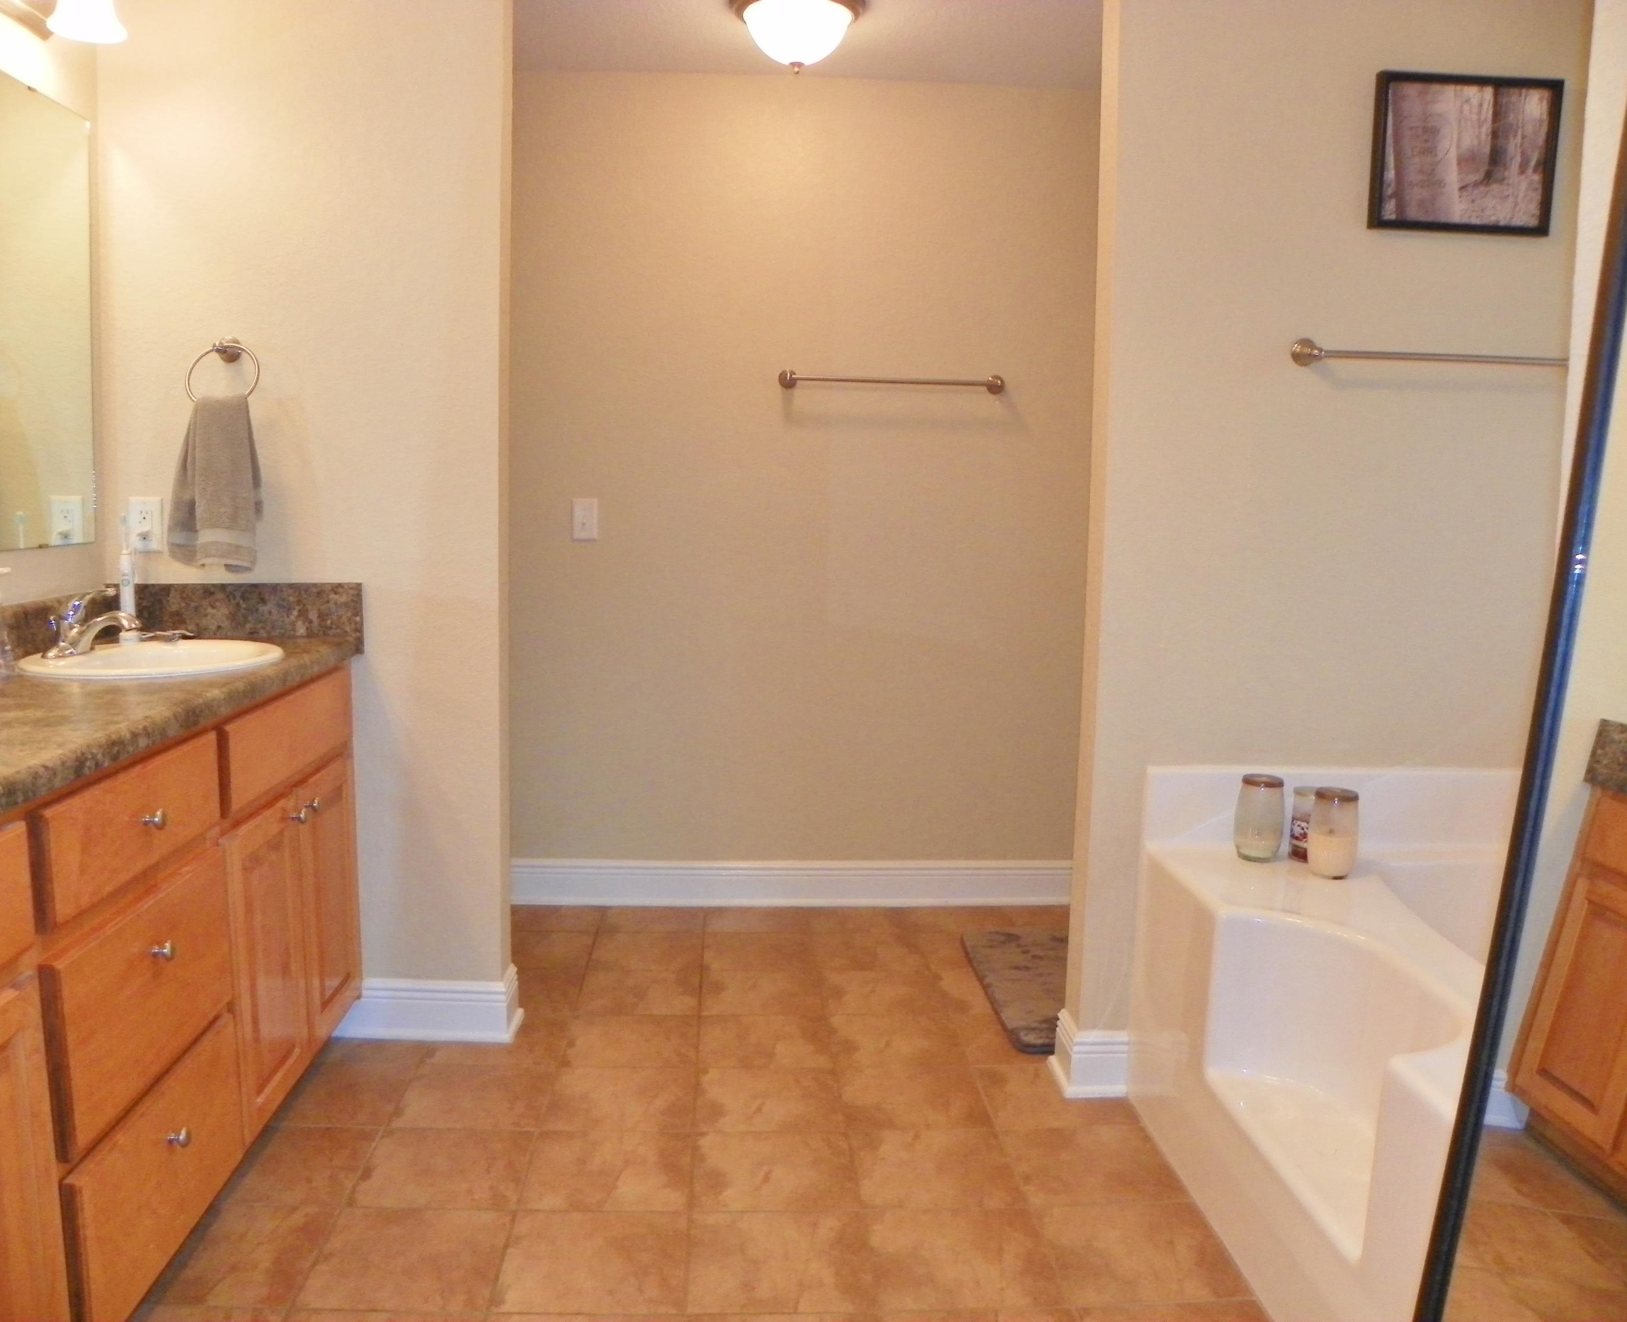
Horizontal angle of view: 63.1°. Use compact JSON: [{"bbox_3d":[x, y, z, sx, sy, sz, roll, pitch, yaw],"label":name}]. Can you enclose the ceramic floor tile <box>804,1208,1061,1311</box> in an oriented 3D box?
[{"bbox_3d":[0.232,0.972,2.163,0.320,0.012,0.300,1,7,-4],"label":"ceramic floor tile"}]

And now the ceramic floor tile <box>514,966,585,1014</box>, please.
[{"bbox_3d":[-0.727,0.825,3.294,0.302,0.010,0.302,1,7,-4],"label":"ceramic floor tile"}]

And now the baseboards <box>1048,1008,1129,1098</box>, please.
[{"bbox_3d":[0.589,0.833,2.857,0.137,0.143,0.200,1,7,-4],"label":"baseboards"}]

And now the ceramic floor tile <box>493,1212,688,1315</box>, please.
[{"bbox_3d":[-0.354,0.983,2.166,0.300,0.012,0.300,1,7,-4],"label":"ceramic floor tile"}]

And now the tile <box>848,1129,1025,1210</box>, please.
[{"bbox_3d":[0.225,0.942,2.461,0.300,0.012,0.300,1,7,-4],"label":"tile"}]

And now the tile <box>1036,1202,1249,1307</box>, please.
[{"bbox_3d":[0.532,0.973,2.177,0.302,0.010,0.302,1,7,-4],"label":"tile"}]

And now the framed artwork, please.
[{"bbox_3d":[1.274,-0.986,2.572,0.372,0.310,0.025,1,7,-4],"label":"framed artwork"}]

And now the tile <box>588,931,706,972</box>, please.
[{"bbox_3d":[-0.458,0.807,3.667,0.300,0.012,0.300,1,7,-4],"label":"tile"}]

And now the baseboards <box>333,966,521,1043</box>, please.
[{"bbox_3d":[-0.897,0.783,3.086,0.420,0.142,0.200,1,7,-4],"label":"baseboards"}]

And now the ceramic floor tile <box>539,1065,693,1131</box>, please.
[{"bbox_3d":[-0.398,0.913,2.755,0.300,0.012,0.300,1,7,-4],"label":"ceramic floor tile"}]

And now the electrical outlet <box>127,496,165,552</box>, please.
[{"bbox_3d":[-1.399,-0.287,2.779,0.072,0.116,0.012,1,7,-4],"label":"electrical outlet"}]

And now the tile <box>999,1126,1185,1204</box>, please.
[{"bbox_3d":[0.518,0.944,2.474,0.302,0.010,0.302,1,7,-4],"label":"tile"}]

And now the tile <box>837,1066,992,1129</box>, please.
[{"bbox_3d":[0.207,0.909,2.760,0.300,0.012,0.300,1,7,-4],"label":"tile"}]

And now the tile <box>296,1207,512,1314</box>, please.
[{"bbox_3d":[-0.638,0.952,2.101,0.302,0.010,0.302,1,7,-4],"label":"tile"}]

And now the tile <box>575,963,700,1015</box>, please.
[{"bbox_3d":[-0.437,0.843,3.357,0.300,0.012,0.300,1,7,-4],"label":"tile"}]

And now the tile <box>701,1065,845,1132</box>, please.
[{"bbox_3d":[-0.092,0.912,2.749,0.298,0.010,0.298,1,7,-4],"label":"tile"}]

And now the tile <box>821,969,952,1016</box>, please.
[{"bbox_3d":[0.170,0.858,3.398,0.300,0.012,0.300,1,7,-4],"label":"tile"}]

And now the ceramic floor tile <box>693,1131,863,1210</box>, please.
[{"bbox_3d":[-0.072,0.949,2.456,0.298,0.010,0.298,1,7,-4],"label":"ceramic floor tile"}]

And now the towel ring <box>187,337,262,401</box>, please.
[{"bbox_3d":[-1.231,-0.598,2.762,0.156,0.164,0.066,1,7,-4],"label":"towel ring"}]

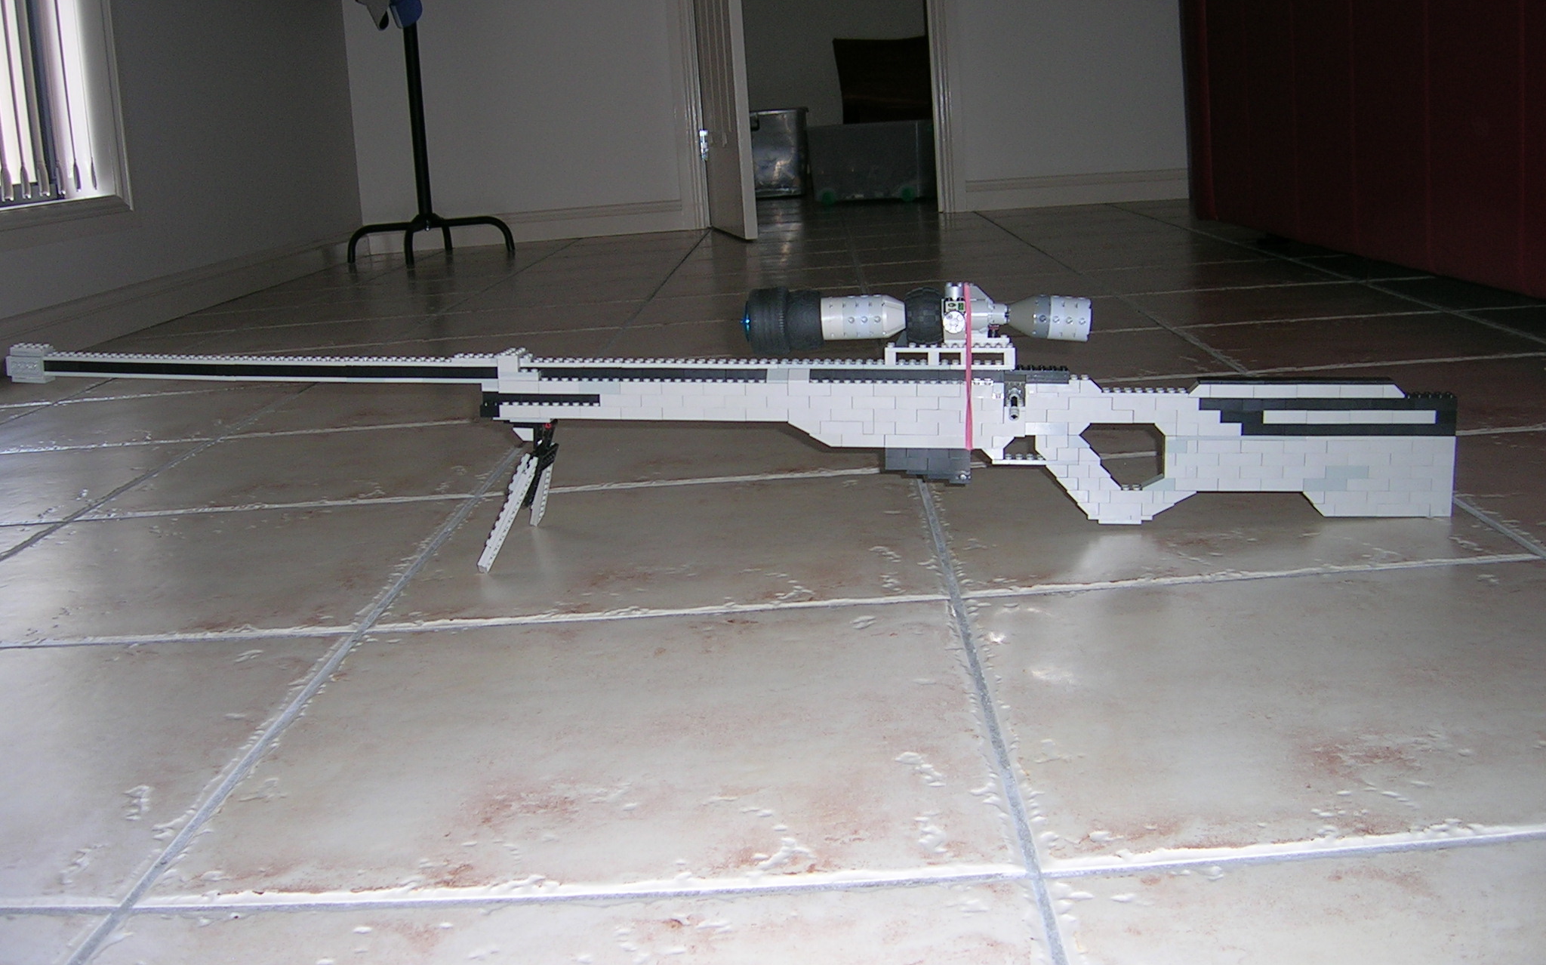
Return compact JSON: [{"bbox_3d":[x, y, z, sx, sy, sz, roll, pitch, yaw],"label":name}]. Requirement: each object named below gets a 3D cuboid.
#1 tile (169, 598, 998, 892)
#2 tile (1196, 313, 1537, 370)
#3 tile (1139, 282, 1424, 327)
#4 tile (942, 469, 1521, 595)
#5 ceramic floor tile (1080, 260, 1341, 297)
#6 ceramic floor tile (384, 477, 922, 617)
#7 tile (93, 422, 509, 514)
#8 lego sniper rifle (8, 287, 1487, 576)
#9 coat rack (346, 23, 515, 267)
[{"bbox_3d":[-0.083,0.137,0.844,0.395,0.010,0.390,-4,13,2],"label":"tile"},{"bbox_3d":[0.735,-0.174,1.935,0.395,0.010,0.390,-4,13,2],"label":"tile"},{"bbox_3d":[0.747,-0.262,2.310,0.395,0.010,0.390,-4,13,2],"label":"tile"},{"bbox_3d":[0.324,0.024,1.202,0.395,0.010,0.390,-4,13,2],"label":"tile"},{"bbox_3d":[0.758,-0.350,2.685,0.395,0.010,0.390,-4,13,2],"label":"ceramic floor tile"},{"bbox_3d":[-0.073,0.049,1.219,0.395,0.010,0.390,-4,13,2],"label":"ceramic floor tile"},{"bbox_3d":[-0.459,-0.014,1.610,0.395,0.010,0.390,-4,13,2],"label":"tile"},{"bbox_3d":[-0.075,-0.050,1.195,1.155,0.195,0.140,0,14,9],"label":"lego sniper rifle"},{"bbox_3d":[-1.044,-1.496,4.316,0.500,1.720,0.500,-4,13,2],"label":"coat rack"}]

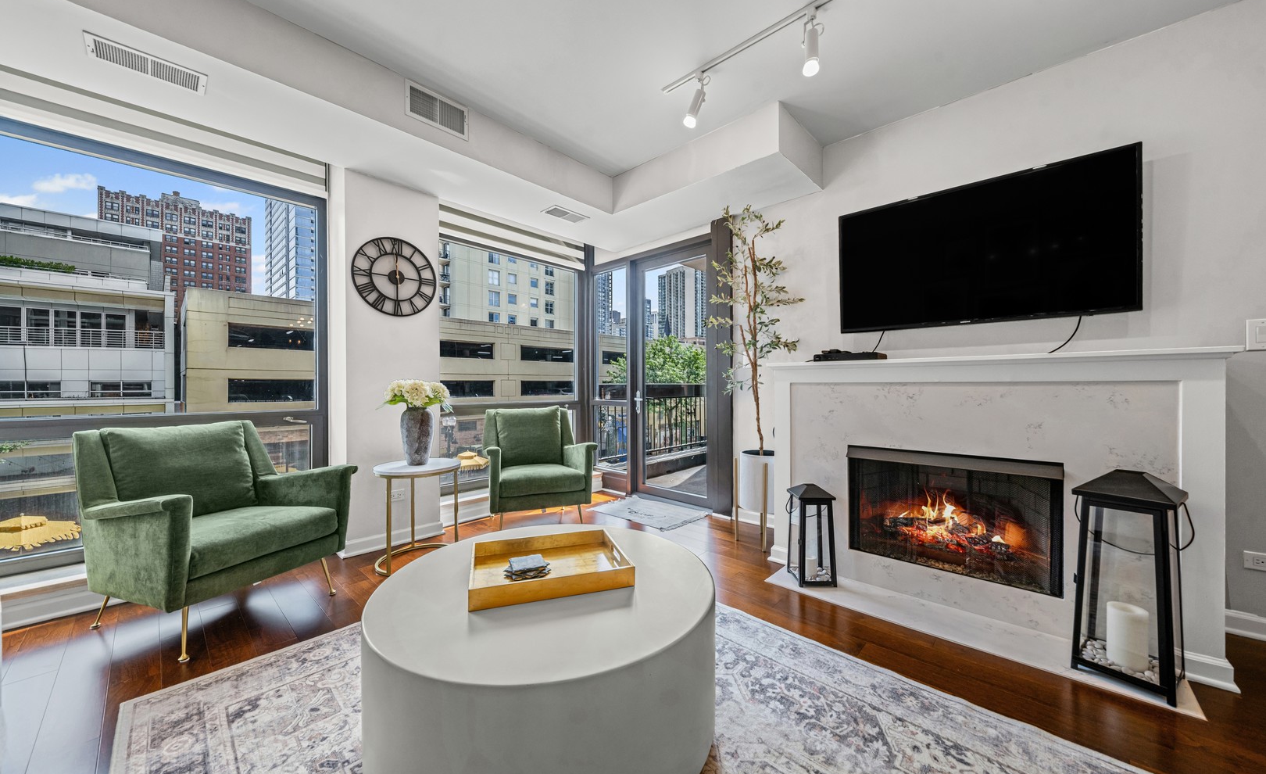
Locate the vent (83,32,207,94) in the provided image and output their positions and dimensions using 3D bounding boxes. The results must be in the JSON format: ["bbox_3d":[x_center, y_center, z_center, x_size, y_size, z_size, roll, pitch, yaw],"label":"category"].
[{"bbox_3d":[-2.002,-1.338,1.749,0.184,0.025,0.332,0,0,45],"label":"vent"}]

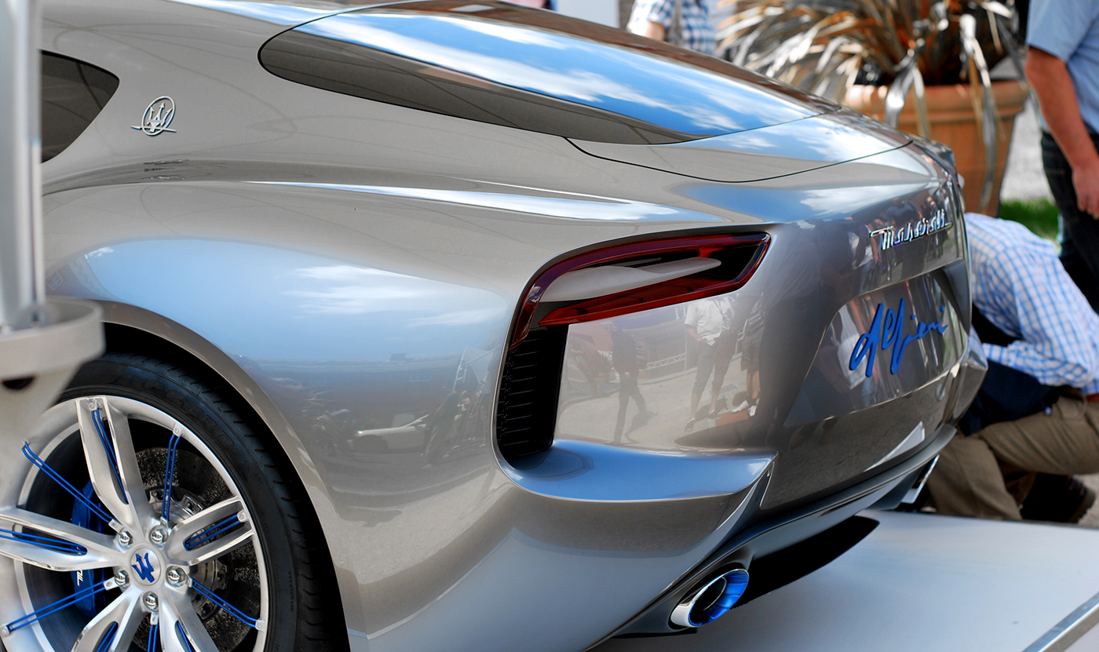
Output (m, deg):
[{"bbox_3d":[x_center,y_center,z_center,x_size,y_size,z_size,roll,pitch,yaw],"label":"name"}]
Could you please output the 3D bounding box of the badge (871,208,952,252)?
[{"bbox_3d":[0.597,-0.160,3.789,0.018,0.036,0.365,-4,7,30],"label":"badge"}]

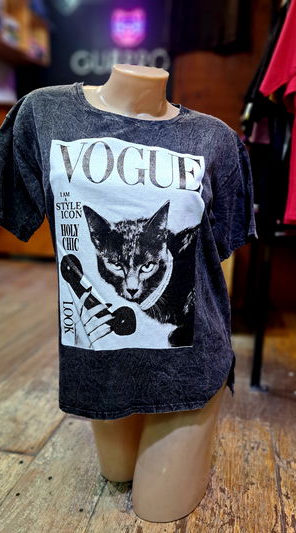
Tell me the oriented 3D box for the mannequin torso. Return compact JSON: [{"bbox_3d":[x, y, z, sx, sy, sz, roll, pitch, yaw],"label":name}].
[{"bbox_3d":[-0.020,0.071,0.785,0.400,0.890,0.270,0,12,0],"label":"mannequin torso"}]

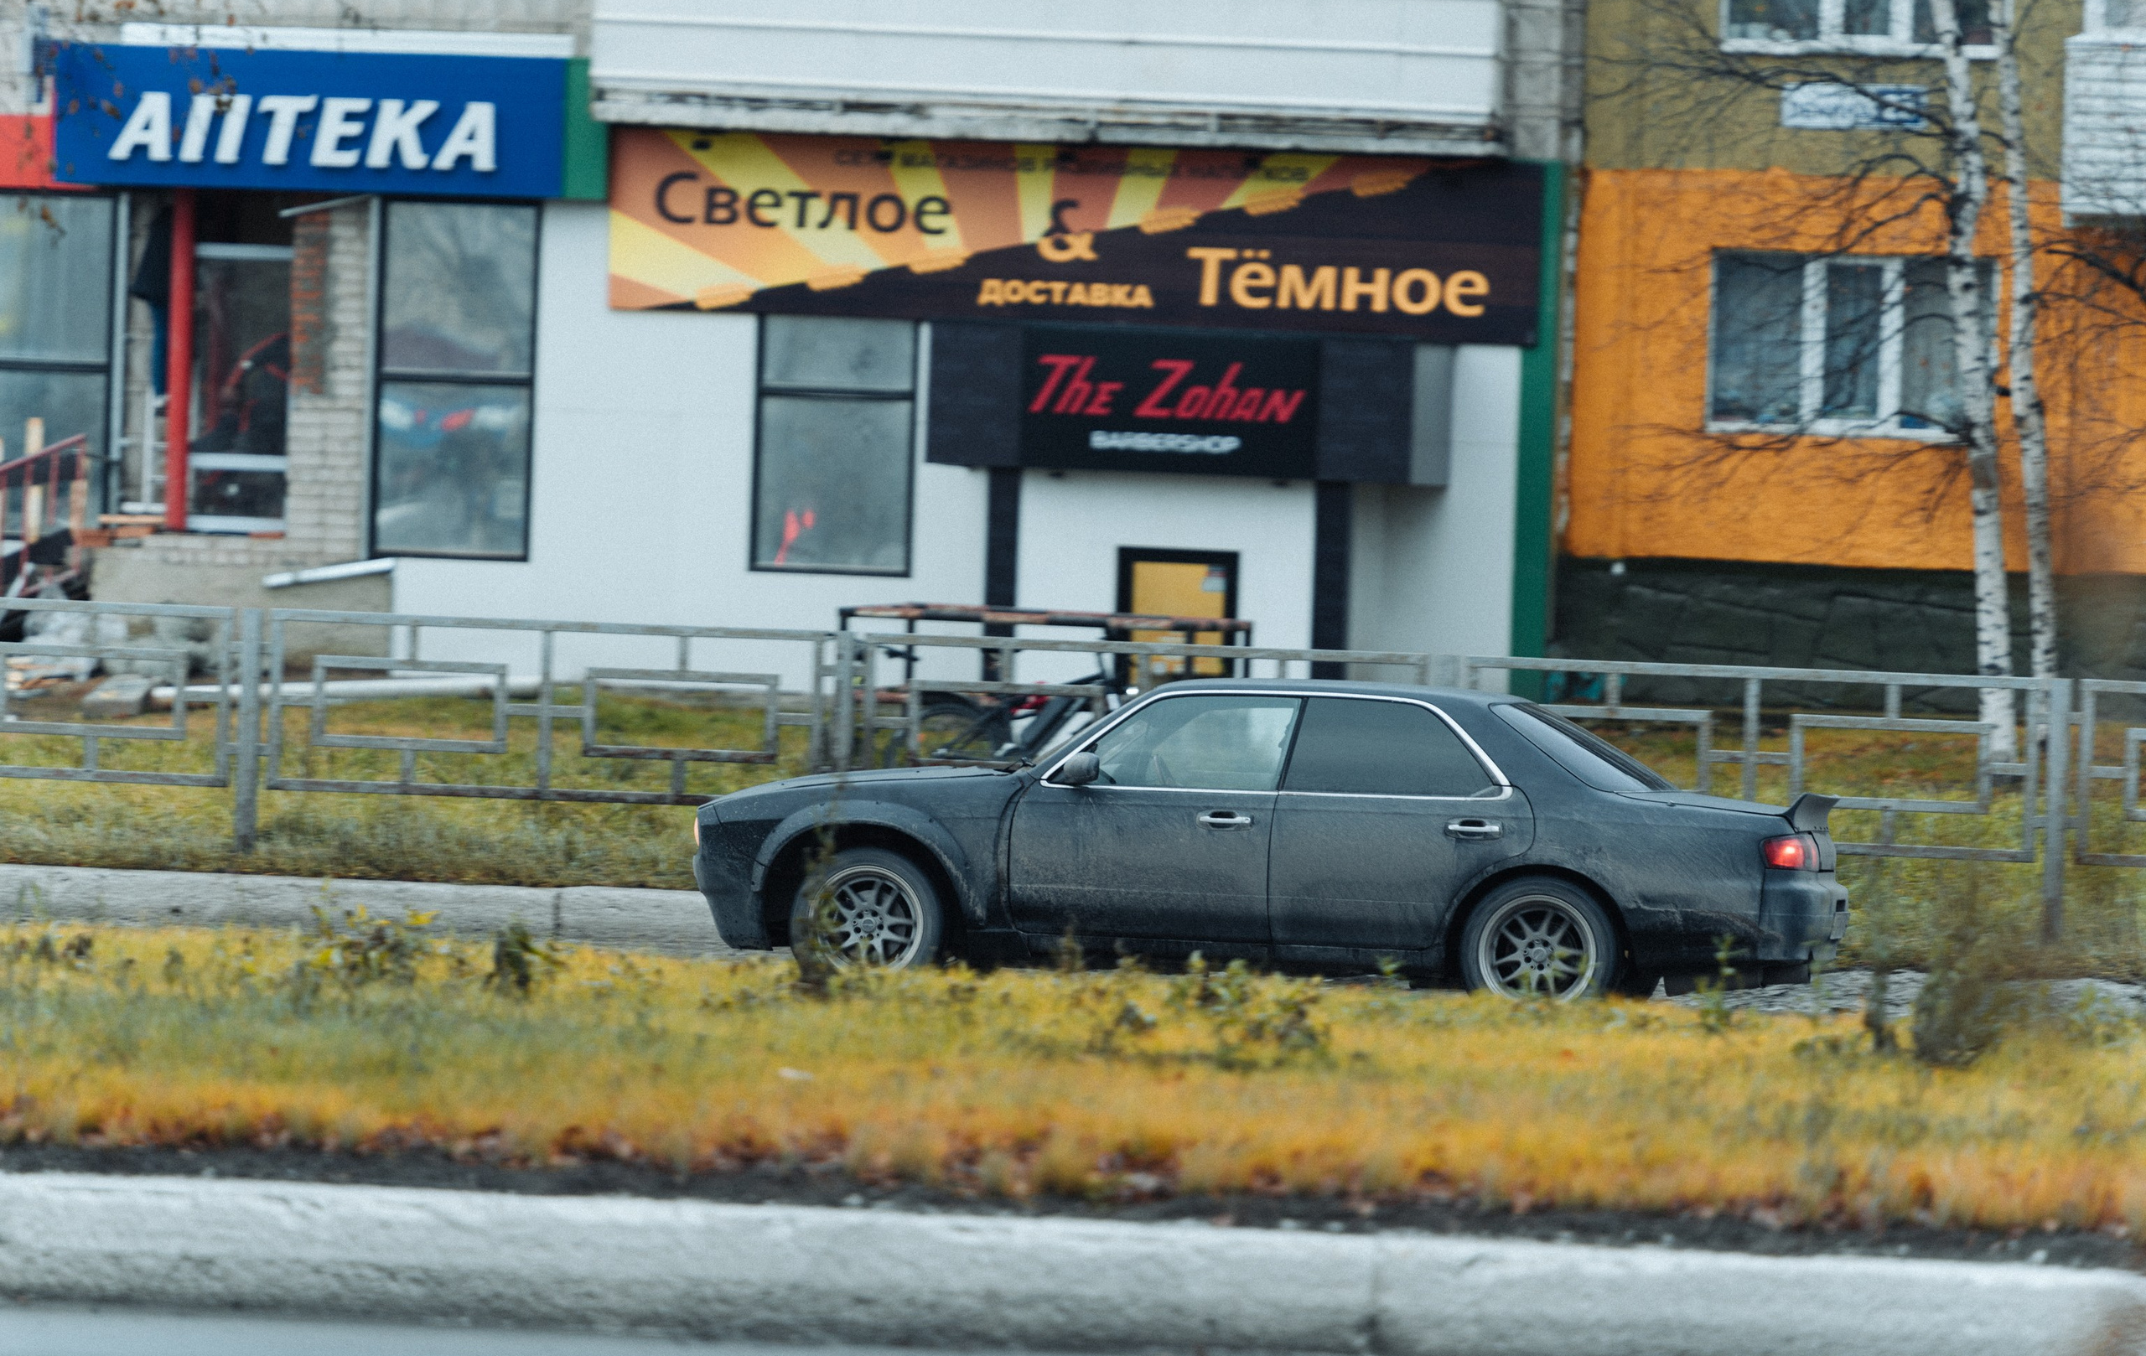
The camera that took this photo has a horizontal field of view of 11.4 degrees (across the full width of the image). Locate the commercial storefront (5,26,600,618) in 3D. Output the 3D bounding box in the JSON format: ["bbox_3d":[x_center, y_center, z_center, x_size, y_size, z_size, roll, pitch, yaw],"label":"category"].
[{"bbox_3d":[-5.479,-2.400,76.286,4.382,4.305,1.800,2,1,10],"label":"commercial storefront"}]

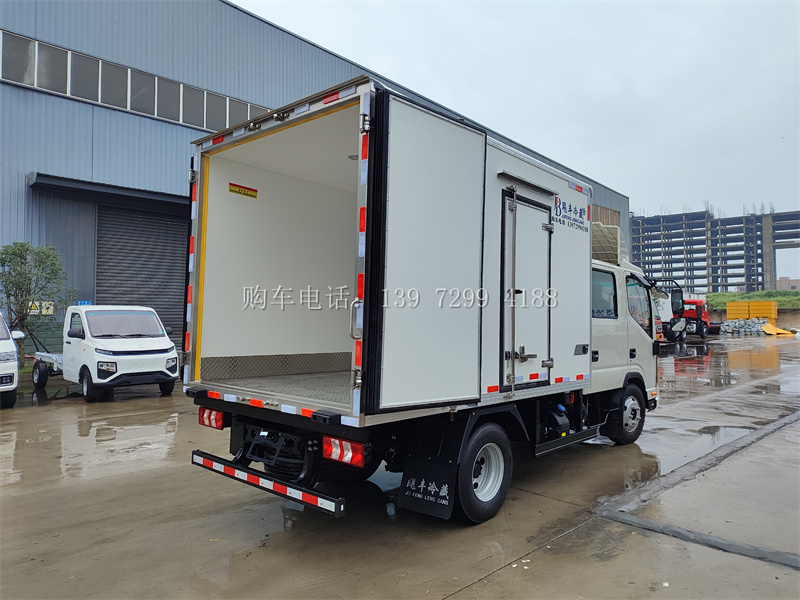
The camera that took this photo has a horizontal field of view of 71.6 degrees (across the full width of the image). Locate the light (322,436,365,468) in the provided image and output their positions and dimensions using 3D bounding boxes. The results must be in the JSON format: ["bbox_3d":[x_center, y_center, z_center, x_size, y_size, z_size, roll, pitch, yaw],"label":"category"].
[{"bbox_3d":[-0.330,0.944,3.474,0.360,0.137,0.070,0,-2,41],"label":"light"}]

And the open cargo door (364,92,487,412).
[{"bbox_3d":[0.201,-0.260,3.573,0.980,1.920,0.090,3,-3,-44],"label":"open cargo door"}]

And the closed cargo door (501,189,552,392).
[{"bbox_3d":[1.060,-0.060,4.675,0.080,1.600,0.830,-1,-3,42],"label":"closed cargo door"}]

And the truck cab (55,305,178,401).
[{"bbox_3d":[-5.688,1.023,11.462,2.020,1.840,1.680,-2,-3,43],"label":"truck cab"}]

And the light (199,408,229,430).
[{"bbox_3d":[-1.493,0.953,4.470,0.360,0.135,0.070,0,-2,41],"label":"light"}]

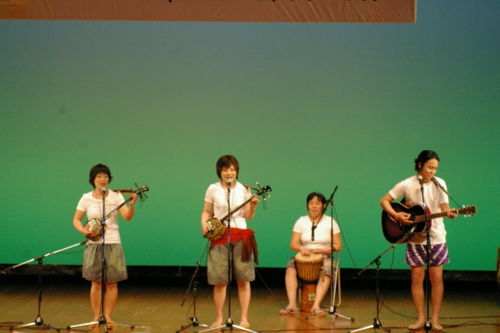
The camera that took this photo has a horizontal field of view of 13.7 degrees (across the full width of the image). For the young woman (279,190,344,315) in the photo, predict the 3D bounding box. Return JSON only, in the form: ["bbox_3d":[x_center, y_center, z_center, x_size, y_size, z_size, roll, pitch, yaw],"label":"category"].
[{"bbox_3d":[0.619,0.880,21.300,0.600,1.220,0.760,0,1,12],"label":"young woman"}]

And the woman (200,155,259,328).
[{"bbox_3d":[-0.192,0.701,19.550,0.540,1.610,0.420,0,1,-2],"label":"woman"}]

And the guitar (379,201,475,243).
[{"bbox_3d":[1.660,0.472,19.100,1.020,0.390,0.120,-9,-12,29],"label":"guitar"}]

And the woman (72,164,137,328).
[{"bbox_3d":[-1.366,0.744,19.550,0.590,1.530,0.420,0,1,-3],"label":"woman"}]

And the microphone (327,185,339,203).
[{"bbox_3d":[0.816,0.266,20.550,0.045,0.200,0.045,31,18,13],"label":"microphone"}]

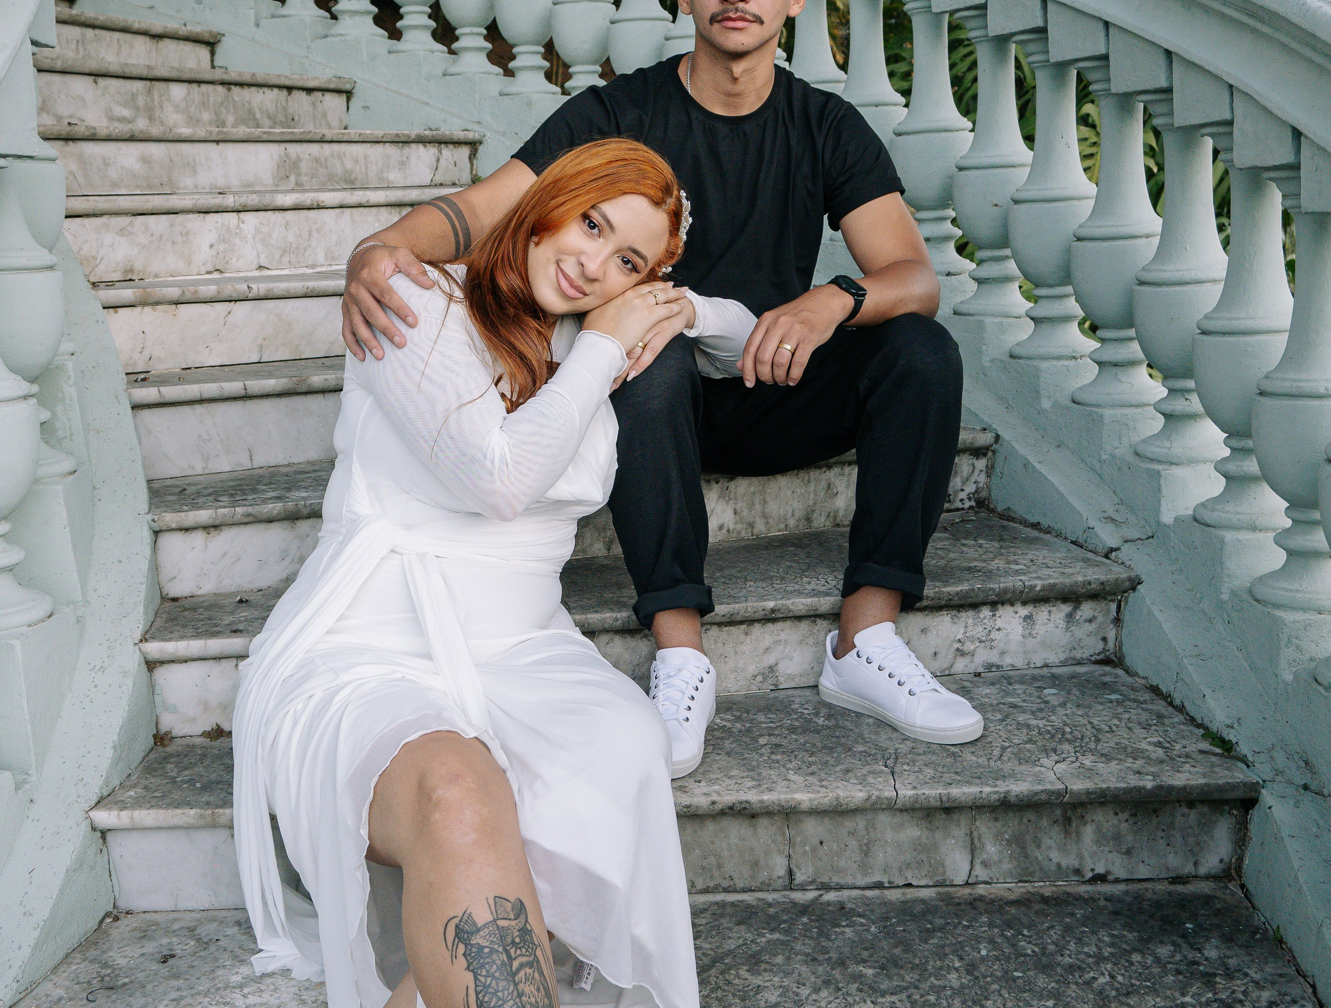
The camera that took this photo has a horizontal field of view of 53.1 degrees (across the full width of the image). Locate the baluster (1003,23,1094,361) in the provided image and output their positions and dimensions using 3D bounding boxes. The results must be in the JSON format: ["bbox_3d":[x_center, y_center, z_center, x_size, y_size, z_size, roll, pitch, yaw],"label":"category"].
[{"bbox_3d":[0.751,-0.585,2.554,0.177,0.601,0.177,-7,13,-21],"label":"baluster"}]

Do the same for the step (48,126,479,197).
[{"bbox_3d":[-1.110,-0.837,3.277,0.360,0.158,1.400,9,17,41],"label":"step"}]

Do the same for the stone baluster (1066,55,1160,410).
[{"bbox_3d":[0.835,-0.499,2.437,0.170,0.630,0.170,-6,13,-16],"label":"stone baluster"}]

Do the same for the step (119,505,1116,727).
[{"bbox_3d":[-0.048,0.193,2.177,1.498,0.156,0.476,-4,13,-9],"label":"step"}]

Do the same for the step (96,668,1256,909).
[{"bbox_3d":[0.016,0.413,1.961,1.520,0.162,0.435,-2,13,0],"label":"step"}]

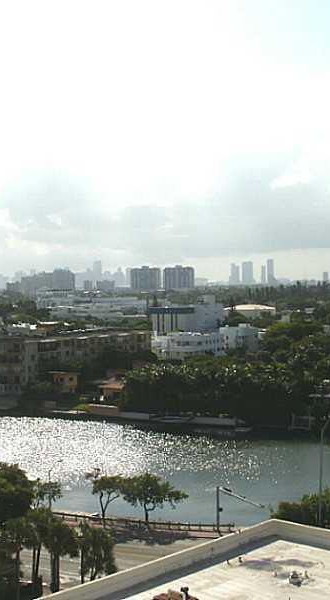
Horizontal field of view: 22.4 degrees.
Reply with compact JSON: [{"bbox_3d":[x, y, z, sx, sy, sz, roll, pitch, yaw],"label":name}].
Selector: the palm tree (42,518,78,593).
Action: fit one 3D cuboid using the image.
[{"bbox_3d":[-10.090,24.344,79.015,3.500,7.300,3.500,-1,1,0],"label":"palm tree"}]

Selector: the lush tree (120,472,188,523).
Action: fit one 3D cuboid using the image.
[{"bbox_3d":[-1.325,24.141,100.512,7.900,6.600,7.200,-1,1,0],"label":"lush tree"}]

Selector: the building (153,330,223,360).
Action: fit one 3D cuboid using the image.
[{"bbox_3d":[8.678,17.065,310.883,26.000,12.500,17.000,-1,1,9],"label":"building"}]

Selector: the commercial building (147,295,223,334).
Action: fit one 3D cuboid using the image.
[{"bbox_3d":[9.258,9.933,383.774,32.000,24.000,22.000,-1,1,13],"label":"commercial building"}]

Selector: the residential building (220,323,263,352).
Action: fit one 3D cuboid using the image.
[{"bbox_3d":[28.960,15.621,311.855,15.000,13.800,13.500,-1,1,6],"label":"residential building"}]

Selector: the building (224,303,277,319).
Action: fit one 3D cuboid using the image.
[{"bbox_3d":[61.049,9.594,594.863,34.000,13.000,25.000,-1,1,6],"label":"building"}]

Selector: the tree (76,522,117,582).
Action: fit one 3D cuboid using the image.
[{"bbox_3d":[-6.754,24.946,81.438,3.600,5.900,3.600,-1,1,0],"label":"tree"}]

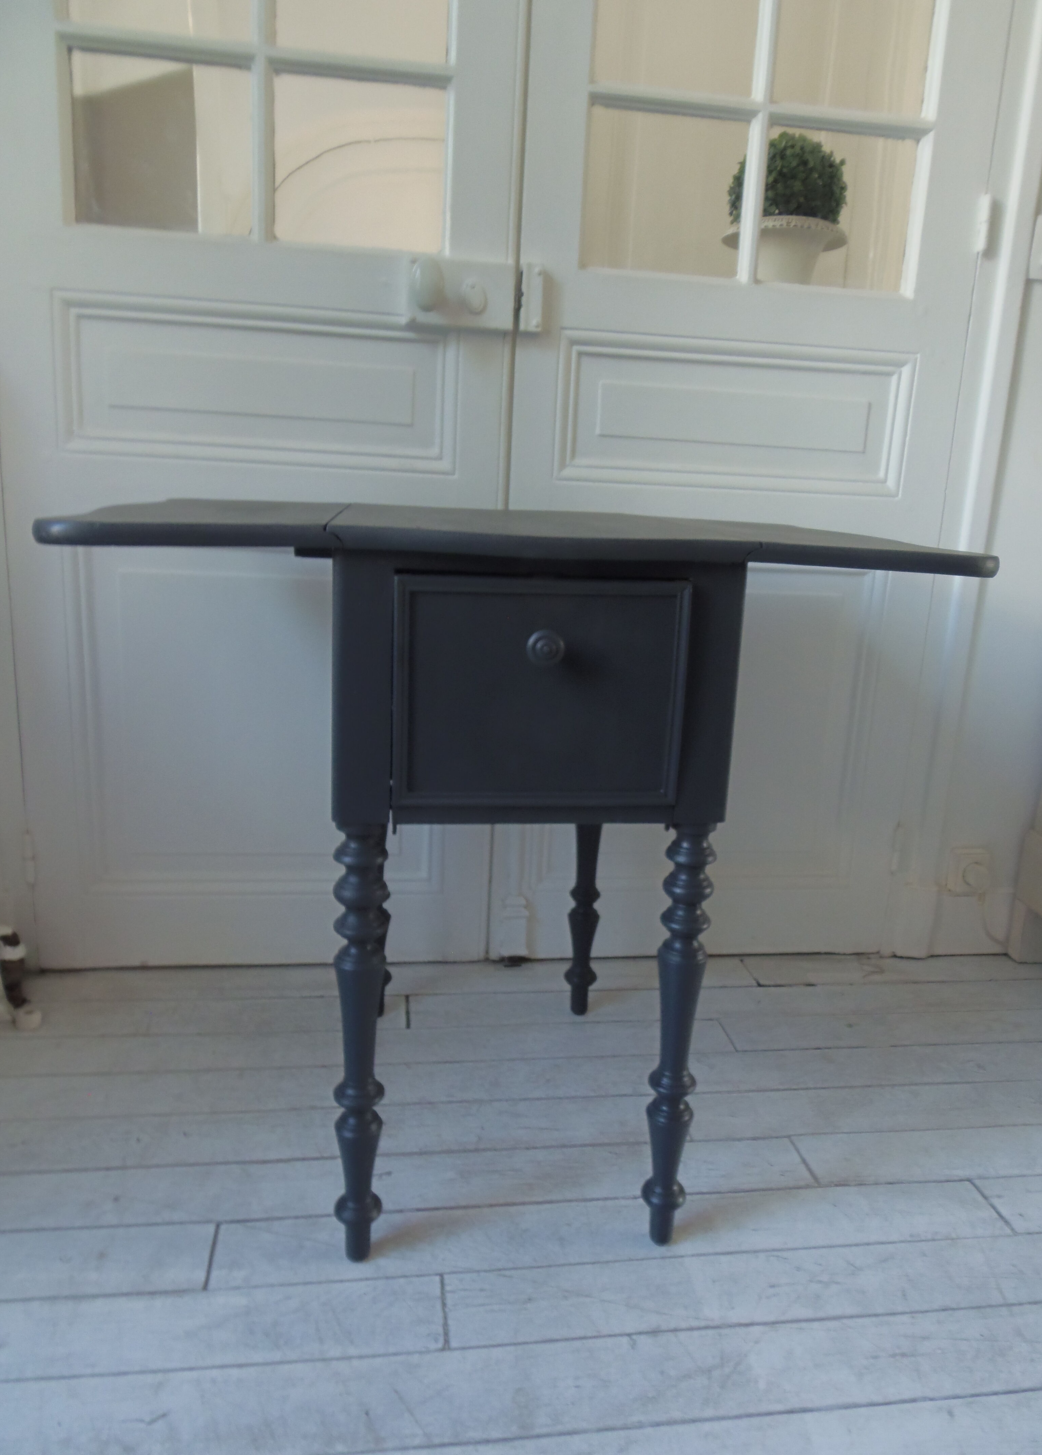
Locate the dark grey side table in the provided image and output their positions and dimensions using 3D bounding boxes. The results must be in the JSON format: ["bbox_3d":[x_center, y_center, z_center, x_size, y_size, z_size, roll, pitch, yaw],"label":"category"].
[{"bbox_3d":[-0.025,0.128,1.178,0.815,0.723,0.589,1,14,-8],"label":"dark grey side table"}]

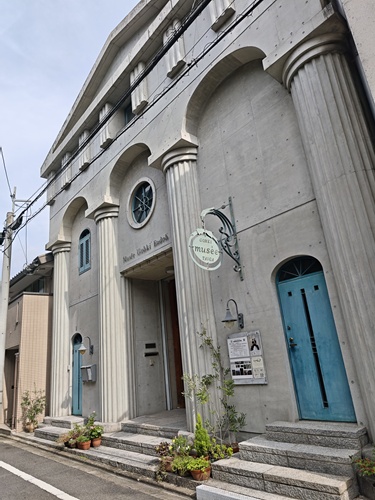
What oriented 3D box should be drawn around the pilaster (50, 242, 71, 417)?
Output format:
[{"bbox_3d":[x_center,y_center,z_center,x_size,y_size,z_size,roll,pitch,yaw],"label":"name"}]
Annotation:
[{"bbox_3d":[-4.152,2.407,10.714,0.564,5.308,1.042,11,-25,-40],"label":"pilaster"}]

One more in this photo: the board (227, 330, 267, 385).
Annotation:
[{"bbox_3d":[0.903,1.697,5.216,0.050,0.767,0.685,11,-24,-40],"label":"board"}]

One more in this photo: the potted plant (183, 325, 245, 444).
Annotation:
[{"bbox_3d":[0.360,2.107,4.983,0.550,1.780,0.830,11,-24,-40],"label":"potted plant"}]

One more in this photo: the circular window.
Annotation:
[{"bbox_3d":[-1.170,-1.160,8.296,0.140,1.230,1.235,11,-24,-40],"label":"circular window"}]

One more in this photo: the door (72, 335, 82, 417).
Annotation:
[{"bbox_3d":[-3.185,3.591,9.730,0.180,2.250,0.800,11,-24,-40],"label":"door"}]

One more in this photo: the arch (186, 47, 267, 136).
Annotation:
[{"bbox_3d":[0.708,-3.156,6.471,0.430,0.840,2.210,11,-25,-40],"label":"arch"}]

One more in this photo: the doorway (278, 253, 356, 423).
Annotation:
[{"bbox_3d":[1.717,1.236,4.794,0.200,2.265,0.830,11,-25,-40],"label":"doorway"}]

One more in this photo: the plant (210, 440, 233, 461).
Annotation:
[{"bbox_3d":[0.449,2.722,4.456,0.280,0.290,0.280,11,-24,-40],"label":"plant"}]

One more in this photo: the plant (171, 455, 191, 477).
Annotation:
[{"bbox_3d":[-0.055,2.901,4.532,0.300,0.280,0.300,-5,-19,-2],"label":"plant"}]

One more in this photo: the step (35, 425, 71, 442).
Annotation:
[{"bbox_3d":[-3.432,4.796,8.664,0.500,0.158,1.630,11,-25,-40],"label":"step"}]

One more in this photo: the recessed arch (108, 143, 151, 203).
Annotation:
[{"bbox_3d":[-1.393,-1.993,8.388,0.454,0.990,2.231,11,-25,-40],"label":"recessed arch"}]

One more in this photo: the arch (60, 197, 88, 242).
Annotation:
[{"bbox_3d":[-3.516,-1.178,10.898,0.430,0.910,2.170,11,-25,-40],"label":"arch"}]

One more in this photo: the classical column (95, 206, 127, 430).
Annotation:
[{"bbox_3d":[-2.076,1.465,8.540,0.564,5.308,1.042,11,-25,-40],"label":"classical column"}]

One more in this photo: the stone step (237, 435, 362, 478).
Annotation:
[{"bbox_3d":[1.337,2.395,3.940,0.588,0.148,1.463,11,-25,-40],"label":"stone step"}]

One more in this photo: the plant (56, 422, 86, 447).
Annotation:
[{"bbox_3d":[-2.552,4.068,7.366,0.500,0.490,0.550,11,-25,-40],"label":"plant"}]

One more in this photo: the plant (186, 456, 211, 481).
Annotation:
[{"bbox_3d":[0.140,2.679,4.094,0.289,0.224,0.289,-5,-19,-2],"label":"plant"}]

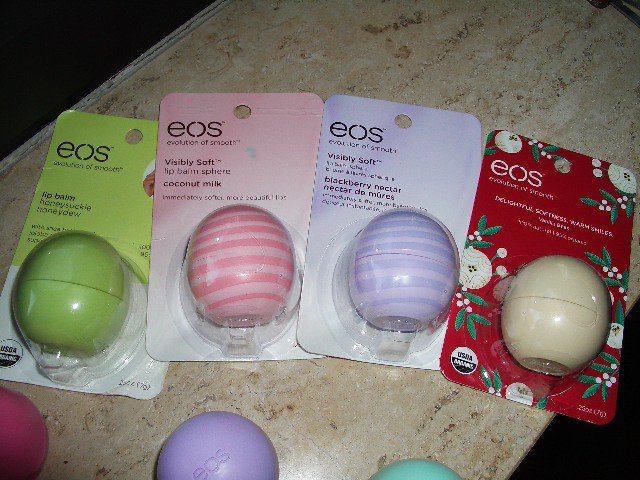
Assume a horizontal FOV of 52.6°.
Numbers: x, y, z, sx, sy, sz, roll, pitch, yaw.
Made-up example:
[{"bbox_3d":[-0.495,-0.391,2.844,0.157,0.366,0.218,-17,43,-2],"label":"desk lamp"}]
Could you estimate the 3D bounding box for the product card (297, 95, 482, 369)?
[{"bbox_3d":[0.034,-0.013,0.258,0.071,0.042,0.118,7,71,-2],"label":"product card"}]

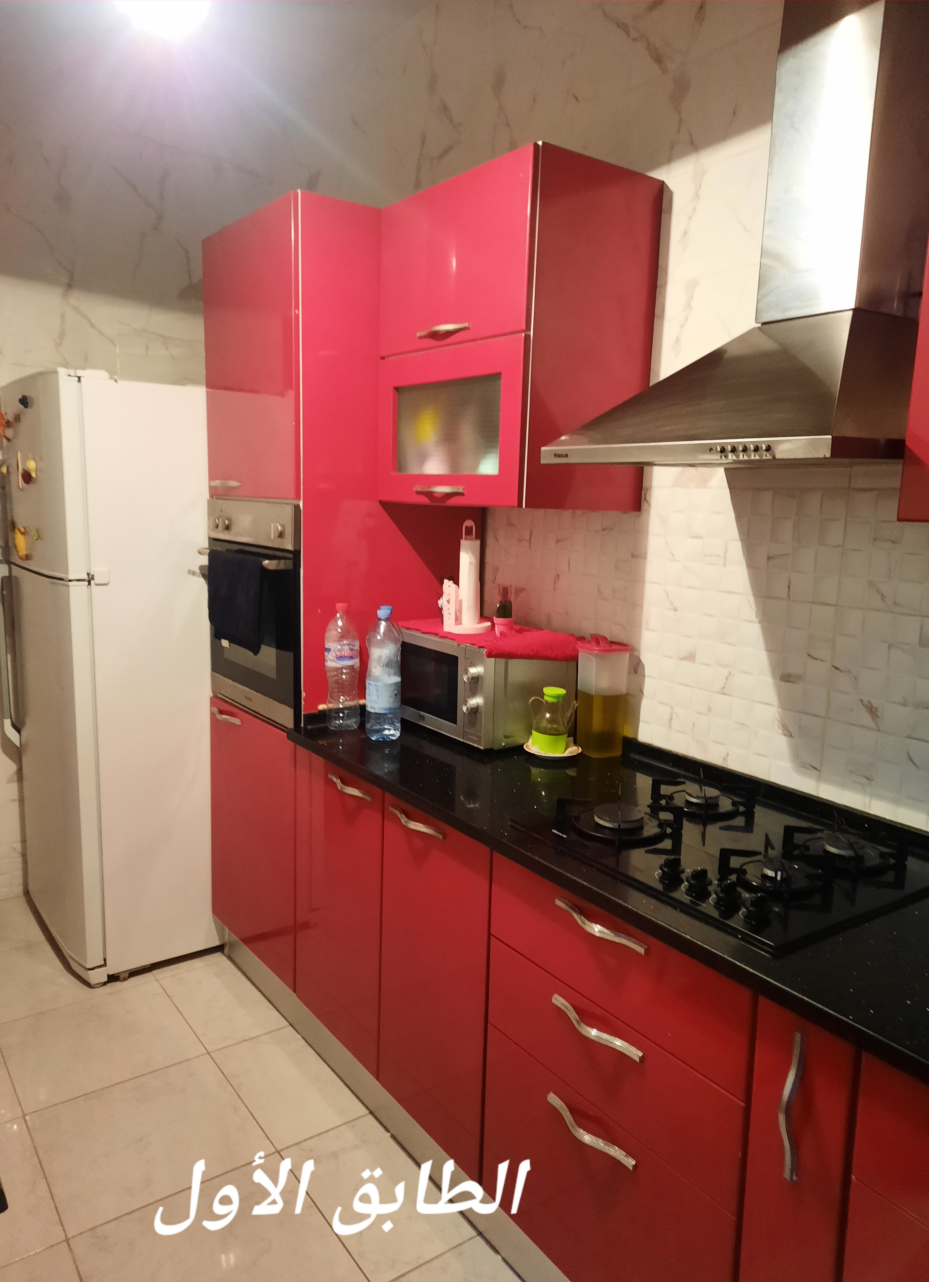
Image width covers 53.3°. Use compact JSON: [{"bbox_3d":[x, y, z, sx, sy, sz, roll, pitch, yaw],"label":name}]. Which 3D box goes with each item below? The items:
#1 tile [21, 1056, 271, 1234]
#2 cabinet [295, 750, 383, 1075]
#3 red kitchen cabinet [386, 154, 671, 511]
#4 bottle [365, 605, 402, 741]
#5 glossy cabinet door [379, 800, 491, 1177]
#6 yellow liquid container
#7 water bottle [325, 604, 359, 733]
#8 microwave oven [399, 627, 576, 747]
[{"bbox_3d":[-0.740,1.161,2.172,0.455,0.012,0.450,-5,11,-35],"label":"tile"},{"bbox_3d":[-0.083,0.622,2.459,0.584,0.713,0.447,-5,11,-35],"label":"cabinet"},{"bbox_3d":[0.104,-0.698,2.258,0.368,0.727,0.595,-5,12,-35],"label":"red kitchen cabinet"},{"bbox_3d":[-0.202,0.079,2.335,0.090,0.332,0.090,2,10,0],"label":"bottle"},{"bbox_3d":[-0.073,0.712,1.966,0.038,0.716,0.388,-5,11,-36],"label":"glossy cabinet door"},{"bbox_3d":[0.332,0.129,2.258,0.105,0.288,0.085,-7,13,-40],"label":"yellow liquid container"},{"bbox_3d":[-0.315,0.066,2.410,0.090,0.328,0.090,2,10,0],"label":"water bottle"},{"bbox_3d":[0.038,0.104,2.452,0.325,0.257,0.435,-6,12,-38],"label":"microwave oven"}]

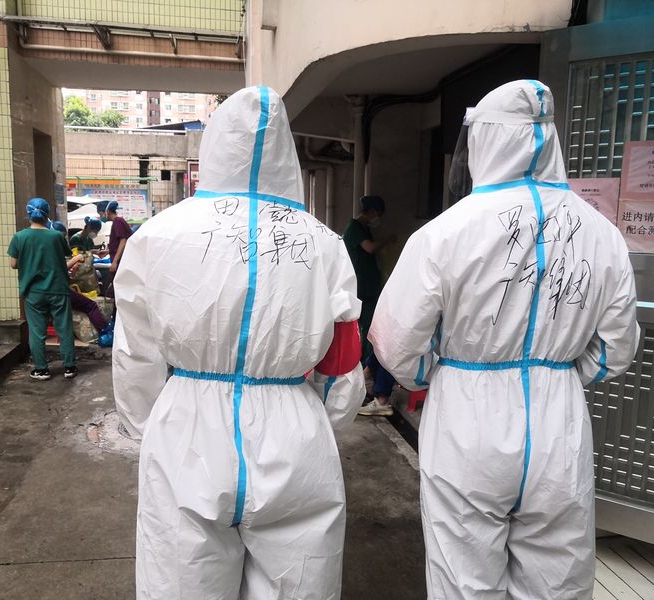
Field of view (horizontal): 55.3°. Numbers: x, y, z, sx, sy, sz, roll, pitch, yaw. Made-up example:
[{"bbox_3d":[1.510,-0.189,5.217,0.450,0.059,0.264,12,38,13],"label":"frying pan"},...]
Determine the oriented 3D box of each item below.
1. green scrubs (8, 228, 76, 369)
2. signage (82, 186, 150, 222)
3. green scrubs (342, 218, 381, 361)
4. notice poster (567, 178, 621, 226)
[{"bbox_3d":[-2.544,-0.022,5.600,0.520,1.250,0.340,0,8,-7],"label":"green scrubs"},{"bbox_3d":[-5.418,-2.407,16.003,1.669,0.884,0.030,0,8,-8],"label":"signage"},{"bbox_3d":[0.275,-0.038,5.200,0.360,1.280,0.460,1,8,0],"label":"green scrubs"},{"bbox_3d":[1.050,-0.345,2.534,0.220,0.294,0.010,7,10,35],"label":"notice poster"}]

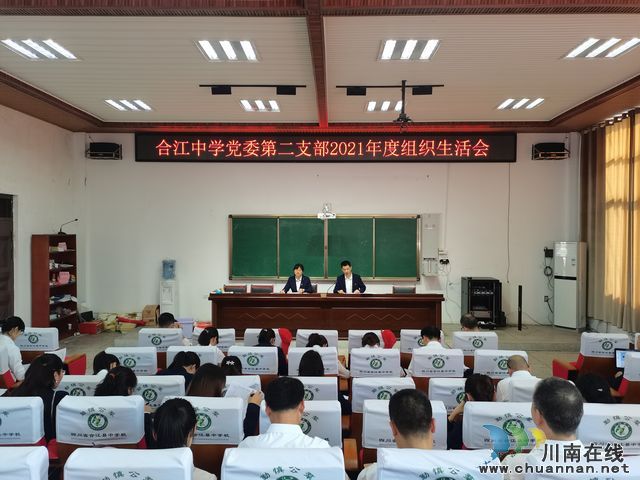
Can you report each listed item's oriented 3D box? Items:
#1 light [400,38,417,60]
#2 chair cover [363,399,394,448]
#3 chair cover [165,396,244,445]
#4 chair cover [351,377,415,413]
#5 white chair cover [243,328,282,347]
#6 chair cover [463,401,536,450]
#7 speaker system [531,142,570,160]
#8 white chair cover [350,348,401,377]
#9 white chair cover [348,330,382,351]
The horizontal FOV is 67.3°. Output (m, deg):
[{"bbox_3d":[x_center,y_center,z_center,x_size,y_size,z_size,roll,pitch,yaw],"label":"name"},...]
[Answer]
[{"bbox_3d":[1.069,-2.281,5.762,0.110,0.050,0.620,0,1,2],"label":"light"},{"bbox_3d":[0.500,1.090,2.867,0.480,0.250,0.130,0,1,2],"label":"chair cover"},{"bbox_3d":[-0.630,0.973,2.576,0.440,0.245,0.120,0,1,1],"label":"chair cover"},{"bbox_3d":[0.472,1.166,3.595,0.470,0.240,0.140,0,1,2],"label":"chair cover"},{"bbox_3d":[-0.575,1.042,4.935,0.410,0.240,0.120,0,1,1],"label":"white chair cover"},{"bbox_3d":[1.089,1.089,2.851,0.480,0.250,0.130,0,1,2],"label":"chair cover"},{"bbox_3d":[4.591,-1.755,9.532,0.620,0.320,0.360,0,1,2],"label":"speaker system"},{"bbox_3d":[0.507,1.142,4.444,0.470,0.240,0.140,0,1,2],"label":"white chair cover"},{"bbox_3d":[0.470,1.046,4.908,0.390,0.240,0.120,0,1,1],"label":"white chair cover"}]

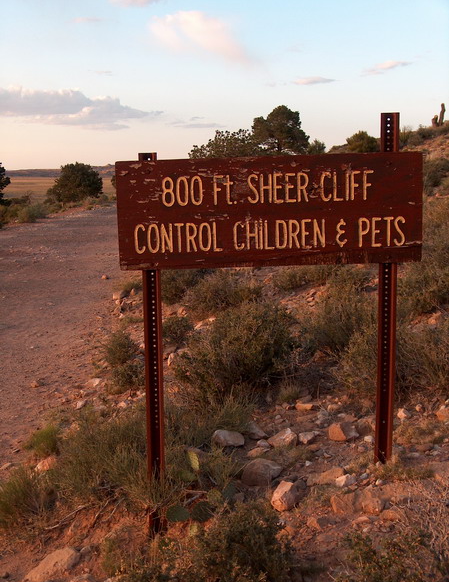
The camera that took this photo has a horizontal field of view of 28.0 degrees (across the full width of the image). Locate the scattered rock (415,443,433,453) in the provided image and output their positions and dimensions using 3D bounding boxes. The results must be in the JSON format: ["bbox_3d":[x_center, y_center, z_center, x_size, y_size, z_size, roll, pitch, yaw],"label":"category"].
[{"bbox_3d":[0.928,0.735,4.201,0.083,0.037,0.063,0,8,0],"label":"scattered rock"}]

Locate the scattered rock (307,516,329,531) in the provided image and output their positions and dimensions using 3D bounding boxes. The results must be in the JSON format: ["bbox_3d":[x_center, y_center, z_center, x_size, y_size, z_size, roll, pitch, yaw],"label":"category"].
[{"bbox_3d":[0.390,0.964,3.735,0.099,0.053,0.074,0,8,0],"label":"scattered rock"}]

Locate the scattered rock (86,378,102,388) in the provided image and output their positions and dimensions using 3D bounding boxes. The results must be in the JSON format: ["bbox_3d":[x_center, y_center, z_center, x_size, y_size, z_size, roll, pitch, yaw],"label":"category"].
[{"bbox_3d":[-0.974,0.686,6.749,0.119,0.064,0.089,0,8,0],"label":"scattered rock"}]

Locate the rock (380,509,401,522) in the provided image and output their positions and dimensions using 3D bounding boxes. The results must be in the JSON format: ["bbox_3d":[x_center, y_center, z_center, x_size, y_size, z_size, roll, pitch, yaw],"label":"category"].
[{"bbox_3d":[0.671,0.908,3.642,0.080,0.037,0.060,0,8,0],"label":"rock"}]

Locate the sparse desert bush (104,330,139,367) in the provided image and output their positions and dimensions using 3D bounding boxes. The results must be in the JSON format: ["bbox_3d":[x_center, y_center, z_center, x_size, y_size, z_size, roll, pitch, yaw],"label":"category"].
[{"bbox_3d":[-0.806,0.450,7.050,0.270,0.270,0.260,-2,9,-7],"label":"sparse desert bush"}]

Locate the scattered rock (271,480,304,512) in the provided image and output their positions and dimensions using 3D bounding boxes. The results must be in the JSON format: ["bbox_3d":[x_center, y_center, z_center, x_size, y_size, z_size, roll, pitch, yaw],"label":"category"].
[{"bbox_3d":[0.287,0.933,4.110,0.155,0.110,0.145,0,9,4],"label":"scattered rock"}]

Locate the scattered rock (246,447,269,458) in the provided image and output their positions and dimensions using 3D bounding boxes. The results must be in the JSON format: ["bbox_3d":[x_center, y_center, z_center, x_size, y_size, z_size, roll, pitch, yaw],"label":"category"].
[{"bbox_3d":[0.174,0.850,4.742,0.115,0.046,0.086,0,8,0],"label":"scattered rock"}]

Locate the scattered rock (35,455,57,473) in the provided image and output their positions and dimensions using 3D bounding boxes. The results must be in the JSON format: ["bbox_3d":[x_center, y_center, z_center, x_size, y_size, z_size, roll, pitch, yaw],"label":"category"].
[{"bbox_3d":[-0.974,0.950,4.930,0.130,0.080,0.110,-3,9,-12],"label":"scattered rock"}]

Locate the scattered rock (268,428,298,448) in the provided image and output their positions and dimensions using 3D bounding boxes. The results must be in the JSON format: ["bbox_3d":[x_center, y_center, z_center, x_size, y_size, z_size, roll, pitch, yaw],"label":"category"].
[{"bbox_3d":[0.316,0.784,4.820,0.155,0.085,0.120,0,9,4],"label":"scattered rock"}]

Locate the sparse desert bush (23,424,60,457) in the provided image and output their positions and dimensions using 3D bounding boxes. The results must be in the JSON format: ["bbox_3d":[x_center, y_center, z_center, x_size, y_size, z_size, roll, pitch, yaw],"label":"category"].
[{"bbox_3d":[-1.040,0.850,5.120,0.210,0.170,0.200,-3,9,-12],"label":"sparse desert bush"}]

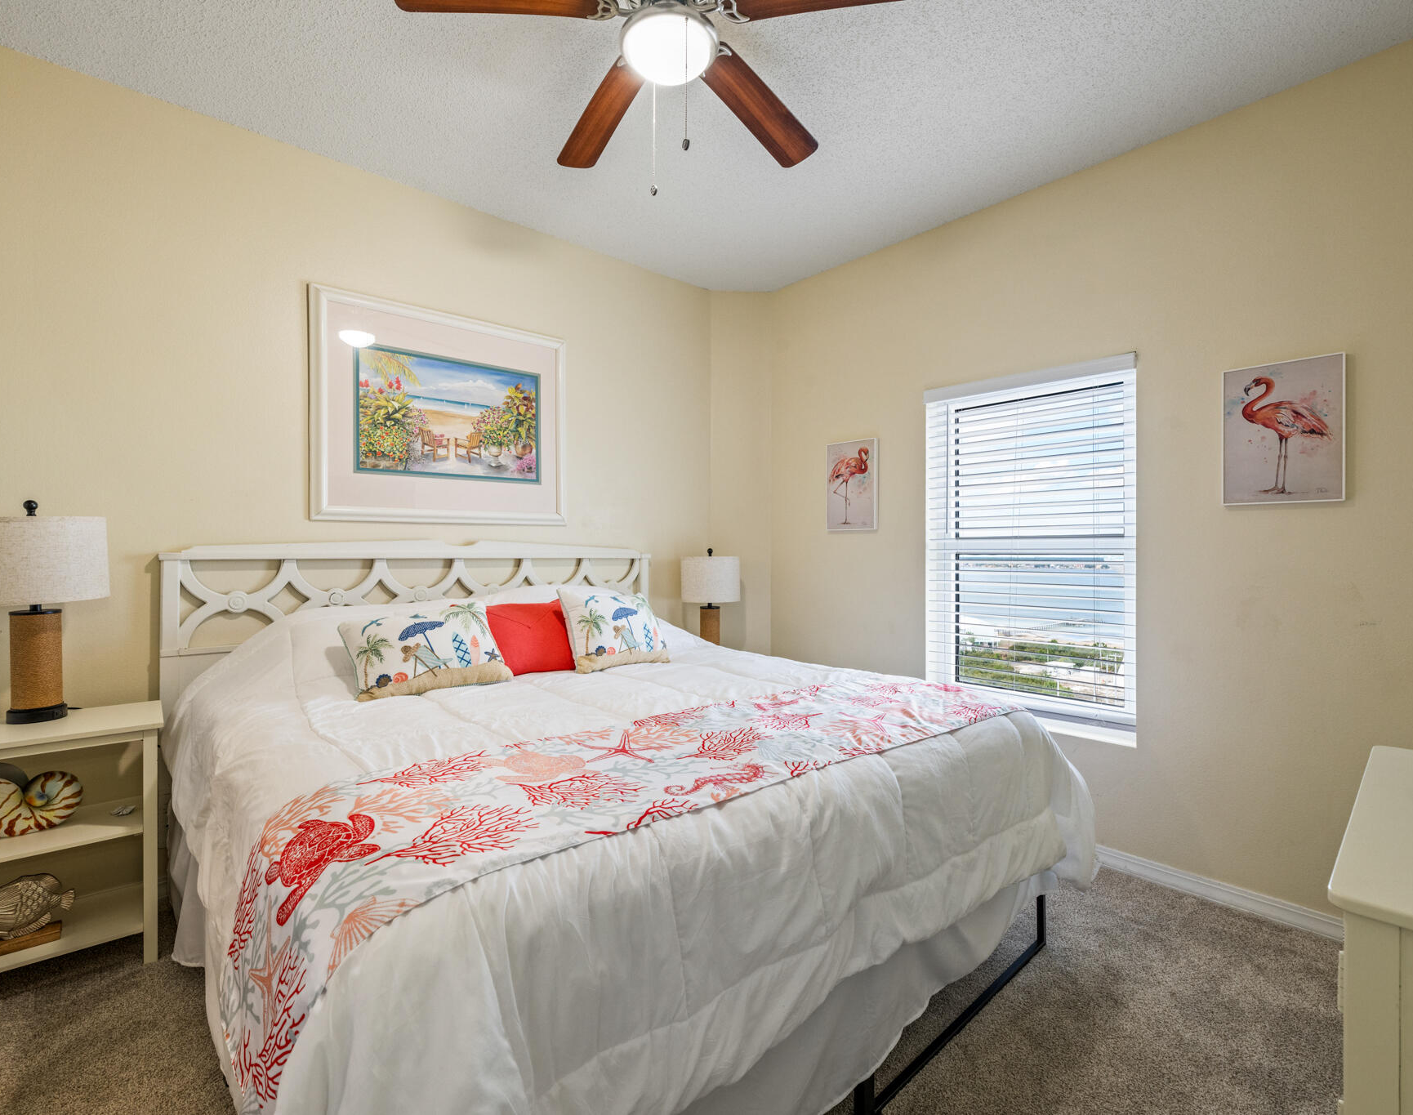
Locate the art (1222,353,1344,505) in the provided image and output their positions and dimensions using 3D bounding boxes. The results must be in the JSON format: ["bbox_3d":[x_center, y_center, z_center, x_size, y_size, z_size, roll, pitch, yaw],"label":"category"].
[{"bbox_3d":[1.899,-0.408,2.148,0.030,0.462,0.303,0,0,-43],"label":"art"}]

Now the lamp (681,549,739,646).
[{"bbox_3d":[0.025,0.268,3.540,0.317,0.633,0.317,0,0,0],"label":"lamp"}]

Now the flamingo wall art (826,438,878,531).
[{"bbox_3d":[0.758,-0.368,3.390,0.030,0.462,0.303,0,0,-43],"label":"flamingo wall art"}]

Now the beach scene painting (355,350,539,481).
[{"bbox_3d":[-1.087,-0.598,2.825,0.795,0.518,0.030,0,0,-40],"label":"beach scene painting"}]

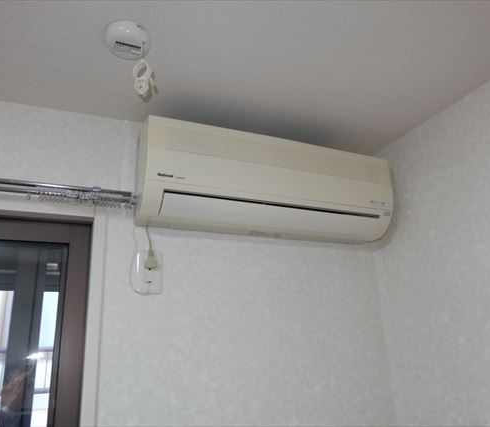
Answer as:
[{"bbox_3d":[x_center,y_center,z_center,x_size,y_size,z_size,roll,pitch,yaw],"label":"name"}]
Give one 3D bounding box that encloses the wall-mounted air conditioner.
[{"bbox_3d":[0.084,-0.073,1.332,0.800,0.253,0.183,6,-20,-22],"label":"wall-mounted air conditioner"}]

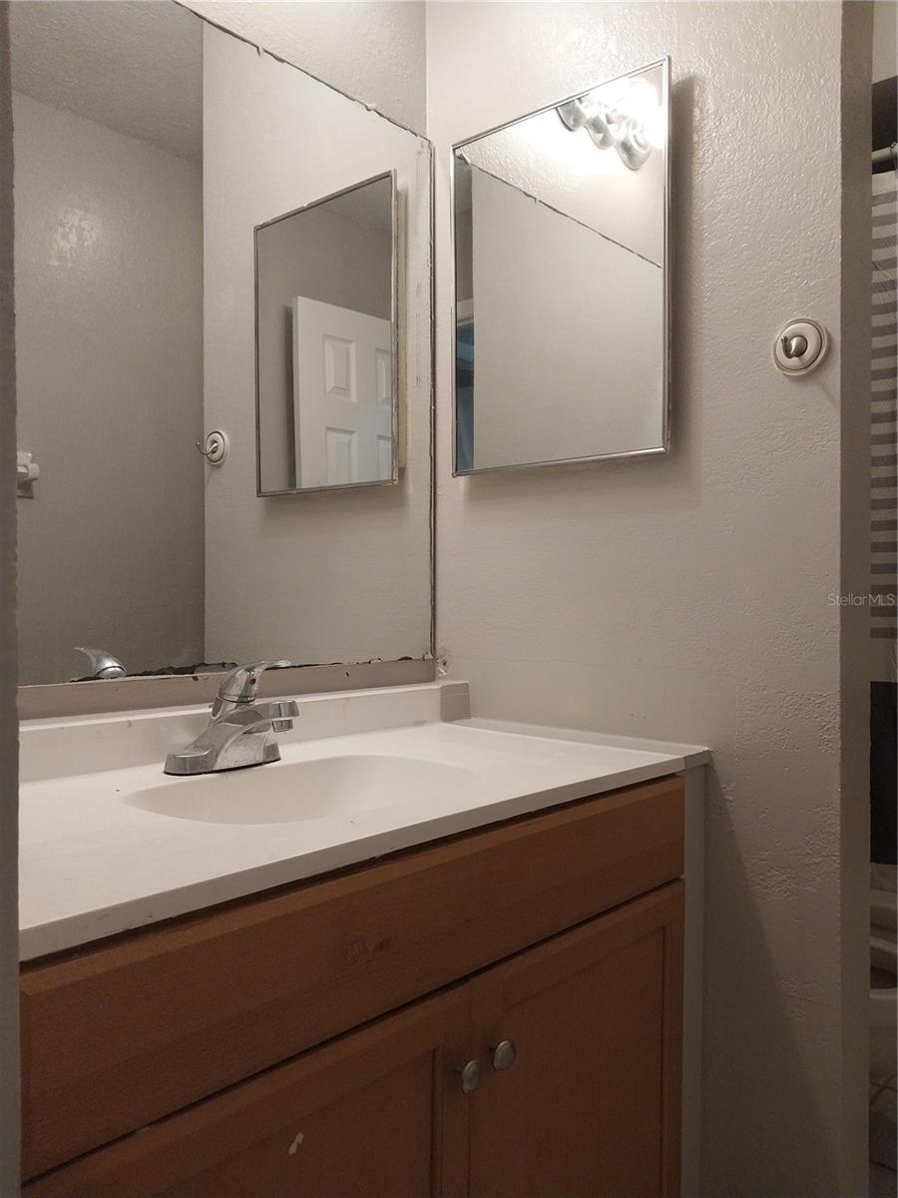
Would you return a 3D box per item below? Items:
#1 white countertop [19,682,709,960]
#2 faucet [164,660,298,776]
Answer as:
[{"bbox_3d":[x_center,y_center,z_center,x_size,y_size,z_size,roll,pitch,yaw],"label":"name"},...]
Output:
[{"bbox_3d":[-0.160,0.194,1.117,0.551,0.084,0.979,0,0,42],"label":"white countertop"},{"bbox_3d":[-0.246,0.146,1.134,0.172,0.141,0.163,0,0,42],"label":"faucet"}]

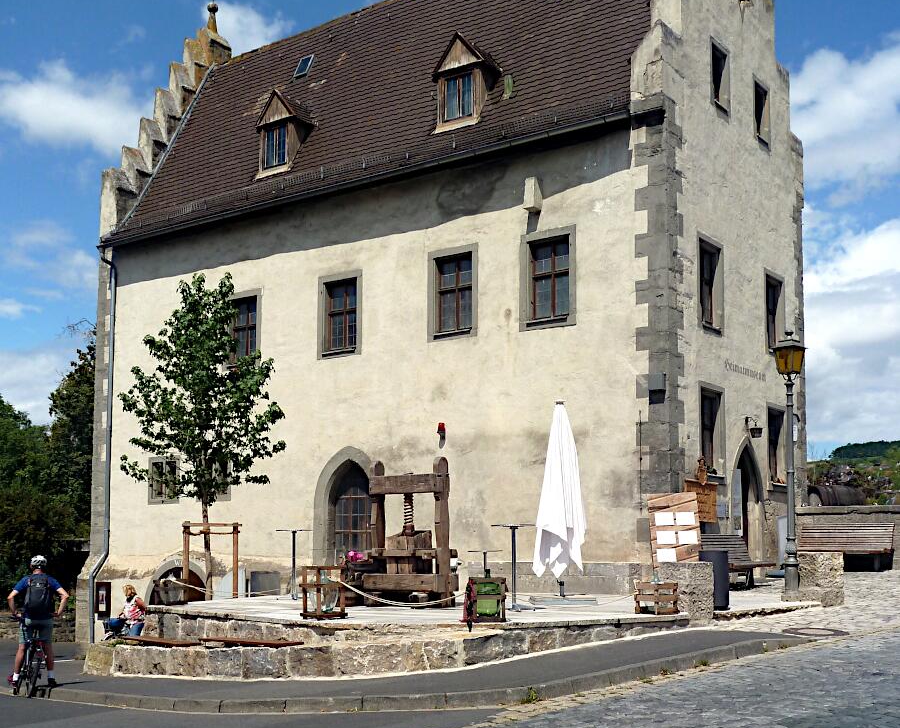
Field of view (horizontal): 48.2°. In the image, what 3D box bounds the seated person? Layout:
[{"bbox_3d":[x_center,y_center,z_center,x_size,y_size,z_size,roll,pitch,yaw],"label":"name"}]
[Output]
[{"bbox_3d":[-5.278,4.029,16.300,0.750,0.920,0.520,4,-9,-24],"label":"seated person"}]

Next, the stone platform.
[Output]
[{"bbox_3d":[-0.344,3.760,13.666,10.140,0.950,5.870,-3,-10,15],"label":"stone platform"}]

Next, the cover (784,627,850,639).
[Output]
[{"bbox_3d":[4.490,3.280,12.300,0.770,0.040,0.770,1,-8,0],"label":"cover"}]

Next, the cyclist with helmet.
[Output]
[{"bbox_3d":[-5.547,3.471,13.644,0.760,1.730,0.500,4,-10,-24],"label":"cyclist with helmet"}]

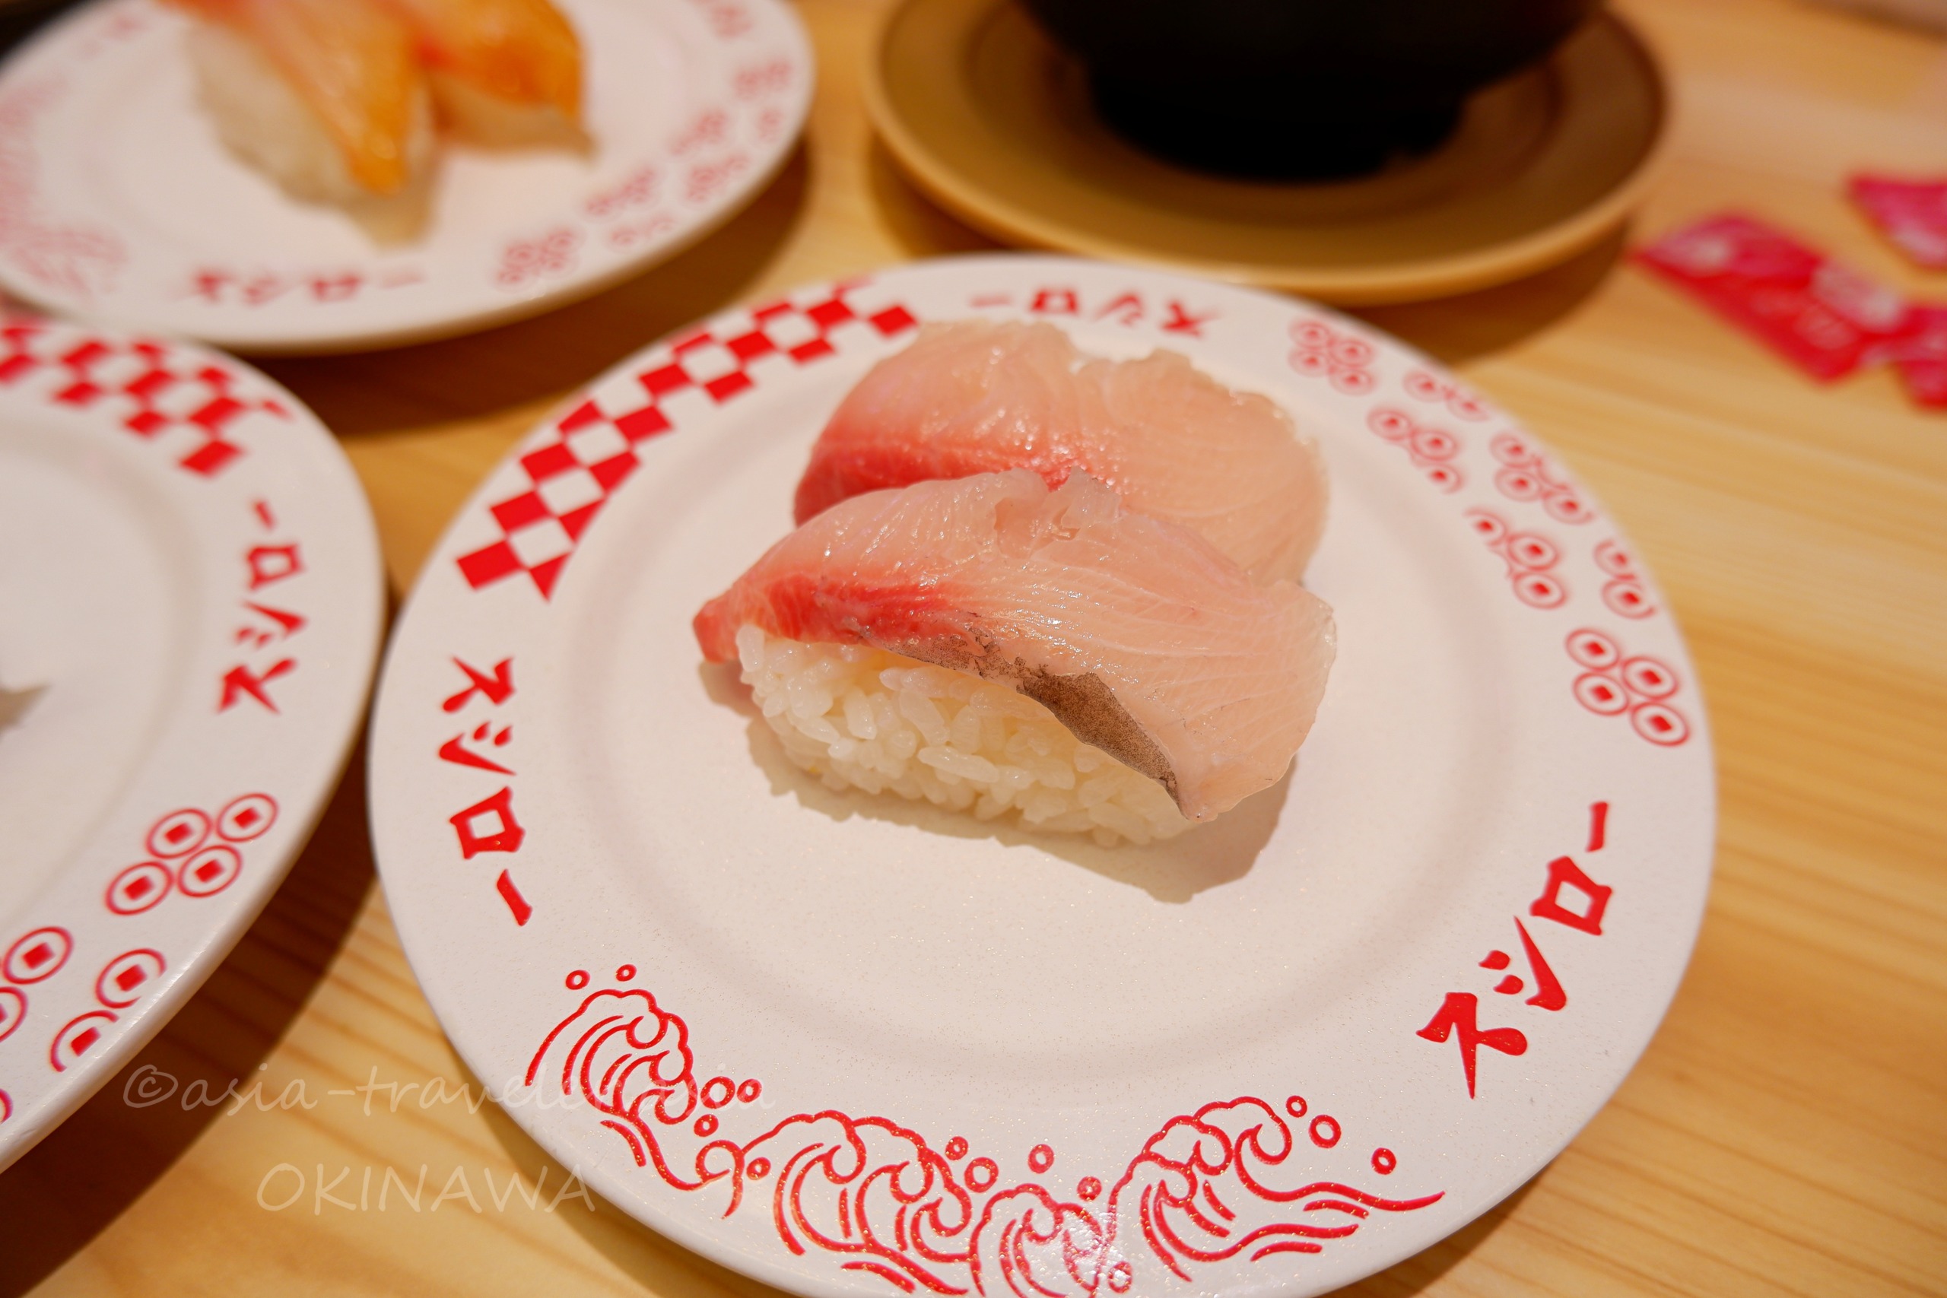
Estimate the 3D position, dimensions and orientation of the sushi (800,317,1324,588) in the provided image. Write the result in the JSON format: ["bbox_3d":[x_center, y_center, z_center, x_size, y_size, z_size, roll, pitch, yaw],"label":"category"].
[{"bbox_3d":[0.011,-0.024,0.152,0.068,0.028,0.032,3,50,4],"label":"sushi"}]

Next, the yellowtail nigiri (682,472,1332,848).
[{"bbox_3d":[0.004,-0.002,0.134,0.071,0.028,0.032,9,51,10],"label":"yellowtail nigiri"}]

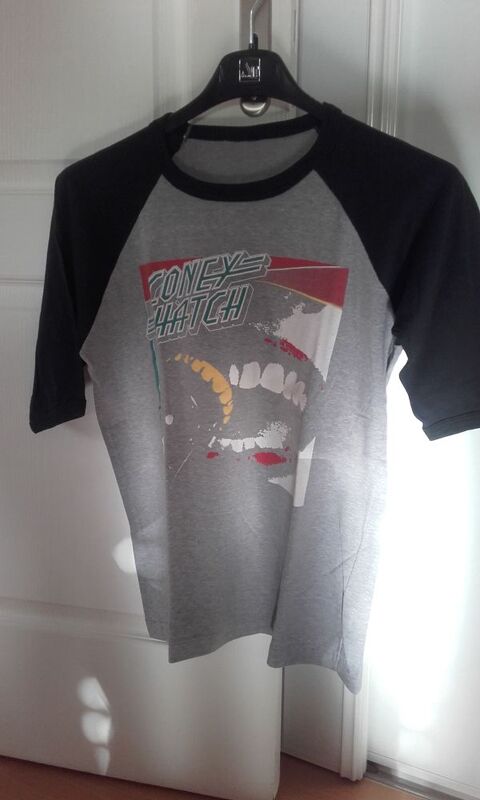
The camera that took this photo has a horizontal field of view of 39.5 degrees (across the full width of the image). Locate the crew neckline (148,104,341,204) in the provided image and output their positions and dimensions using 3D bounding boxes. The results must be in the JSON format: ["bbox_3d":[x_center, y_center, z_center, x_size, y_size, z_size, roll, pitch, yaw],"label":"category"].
[{"bbox_3d":[0.007,-0.286,0.776,0.208,0.108,0.075,2,11,10],"label":"crew neckline"}]

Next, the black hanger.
[{"bbox_3d":[0.016,-0.380,0.773,0.415,0.208,0.045,2,11,10],"label":"black hanger"}]

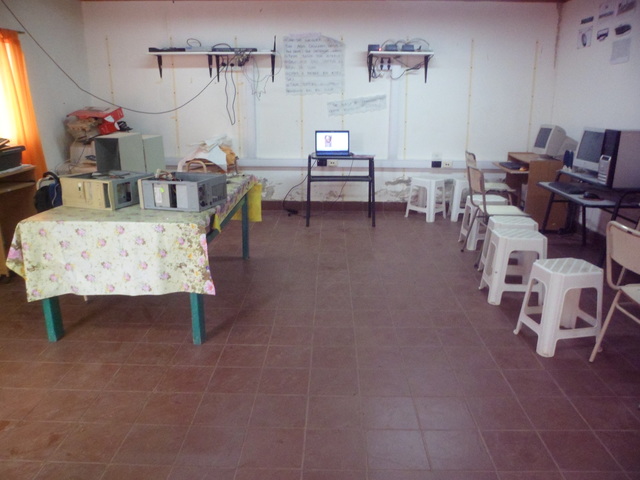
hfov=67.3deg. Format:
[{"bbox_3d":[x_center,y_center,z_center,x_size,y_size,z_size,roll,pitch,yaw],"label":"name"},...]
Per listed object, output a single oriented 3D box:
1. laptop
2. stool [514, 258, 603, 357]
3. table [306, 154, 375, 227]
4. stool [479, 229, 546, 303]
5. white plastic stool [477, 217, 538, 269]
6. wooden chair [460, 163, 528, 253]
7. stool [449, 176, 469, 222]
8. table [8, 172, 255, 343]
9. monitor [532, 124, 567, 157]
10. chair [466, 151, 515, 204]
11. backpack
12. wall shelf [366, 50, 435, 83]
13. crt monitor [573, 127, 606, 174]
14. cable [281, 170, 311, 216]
[{"bbox_3d":[0.147,-1.083,5.411,0.370,0.260,0.270,1,15,1],"label":"laptop"},{"bbox_3d":[1.334,0.357,2.643,0.355,0.456,0.355,-1,16,-5],"label":"stool"},{"bbox_3d":[0.238,-0.578,5.427,0.732,0.768,0.504,1,16,1],"label":"table"},{"bbox_3d":[1.335,0.180,3.289,0.355,0.456,0.355,2,16,6],"label":"stool"},{"bbox_3d":[1.444,0.070,3.688,0.355,0.456,0.355,2,16,7],"label":"white plastic stool"},{"bbox_3d":[1.532,-0.223,4.140,0.480,0.810,0.440,1,15,1],"label":"wooden chair"},{"bbox_3d":[1.752,-0.479,5.700,0.360,0.470,0.360,1,15,5],"label":"stool"},{"bbox_3d":[-1.040,0.027,3.360,0.952,0.716,1.747,1,15,1],"label":"table"},{"bbox_3d":[2.611,-1.069,5.261,0.360,0.367,0.360,-1,16,-5],"label":"monitor"},{"bbox_3d":[1.864,-0.547,5.286,0.468,0.802,0.418,1,16,1],"label":"chair"},{"bbox_3d":[-1.871,-0.292,3.431,0.280,0.420,0.200,6,16,20],"label":"backpack"},{"bbox_3d":[0.909,-1.969,5.487,0.761,0.348,0.264,1,16,1],"label":"wall shelf"},{"bbox_3d":[2.576,-0.776,4.319,0.396,0.432,0.408,1,16,1],"label":"crt monitor"},{"bbox_3d":[-0.259,-0.548,5.760,0.312,0.528,0.336,1,16,1],"label":"cable"}]

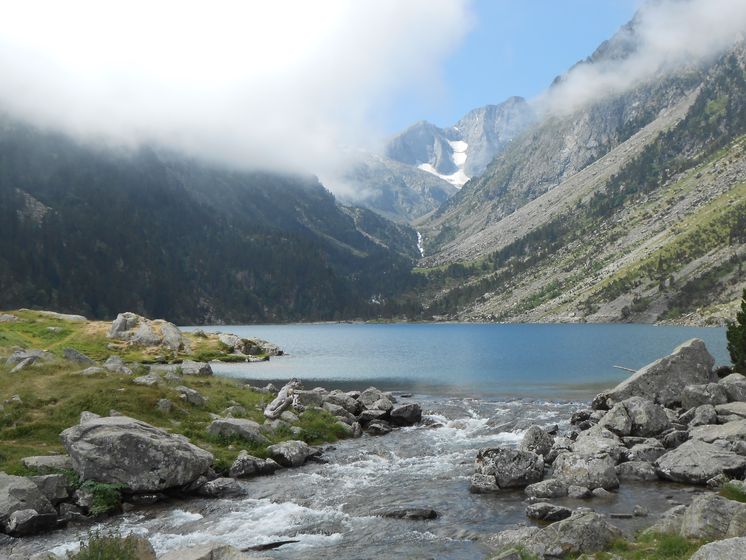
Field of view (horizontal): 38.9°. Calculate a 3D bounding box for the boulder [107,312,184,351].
[{"bbox_3d":[-11.415,2.584,53.000,3.750,1.850,2.800,0,-2,0],"label":"boulder"}]

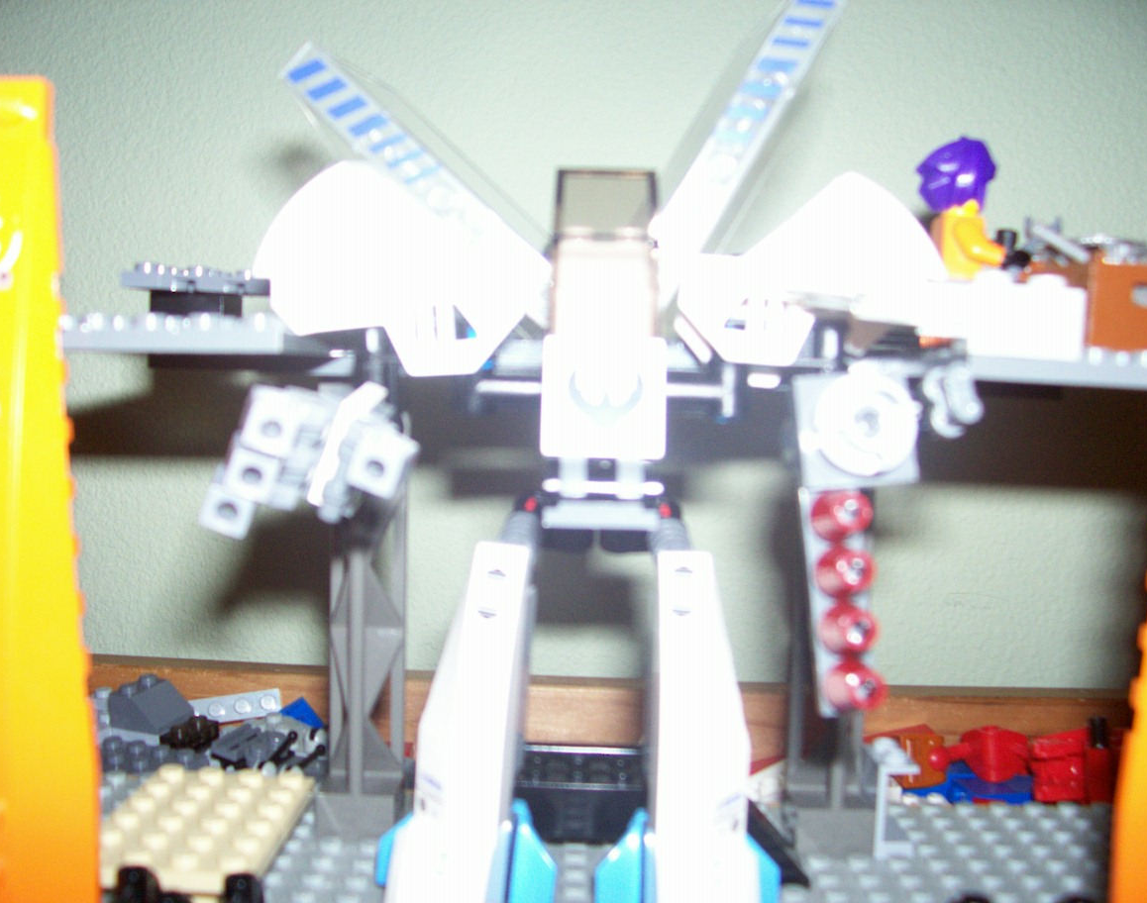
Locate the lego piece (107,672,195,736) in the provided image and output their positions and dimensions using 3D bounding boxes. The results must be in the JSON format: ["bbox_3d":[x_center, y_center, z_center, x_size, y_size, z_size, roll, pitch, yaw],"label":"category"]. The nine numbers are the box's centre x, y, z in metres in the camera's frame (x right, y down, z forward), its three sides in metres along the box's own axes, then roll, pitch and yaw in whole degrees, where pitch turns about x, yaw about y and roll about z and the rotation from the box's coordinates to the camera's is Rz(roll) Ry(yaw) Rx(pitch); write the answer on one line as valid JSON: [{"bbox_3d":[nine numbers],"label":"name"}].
[{"bbox_3d":[-0.118,0.070,0.332,0.016,0.011,0.016,2,7,21],"label":"lego piece"}]

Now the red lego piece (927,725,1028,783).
[{"bbox_3d":[0.098,0.074,0.288,0.024,0.013,0.014,2,3,10],"label":"red lego piece"}]

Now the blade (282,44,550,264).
[{"bbox_3d":[-0.025,-0.049,0.199,0.056,0.017,0.005,43,0,0],"label":"blade"}]

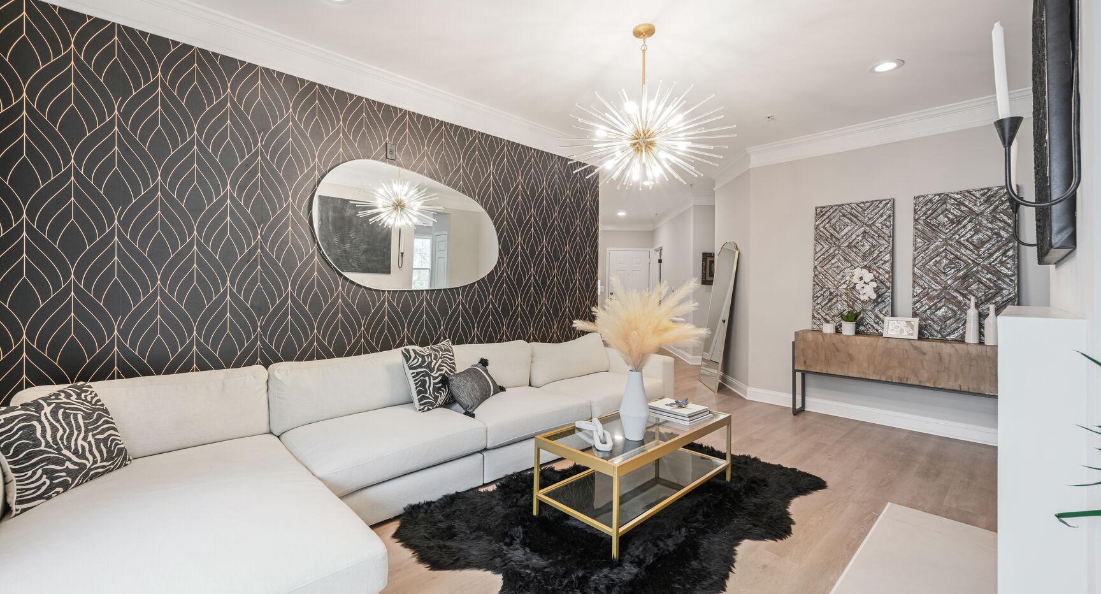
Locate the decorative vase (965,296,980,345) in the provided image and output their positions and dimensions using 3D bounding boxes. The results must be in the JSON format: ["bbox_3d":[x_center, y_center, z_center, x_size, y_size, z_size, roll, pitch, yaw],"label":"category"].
[{"bbox_3d":[3.308,0.182,3.349,0.085,0.385,0.085,-1,2,-45],"label":"decorative vase"}]

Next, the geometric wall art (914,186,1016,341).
[{"bbox_3d":[3.358,-0.247,3.490,0.035,1.220,0.610,3,-1,-45],"label":"geometric wall art"}]

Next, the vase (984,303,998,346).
[{"bbox_3d":[3.385,0.210,3.272,0.085,0.335,0.085,-1,2,-45],"label":"vase"}]

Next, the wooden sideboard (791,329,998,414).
[{"bbox_3d":[3.033,0.766,3.714,0.280,0.810,1.630,-1,2,-45],"label":"wooden sideboard"}]

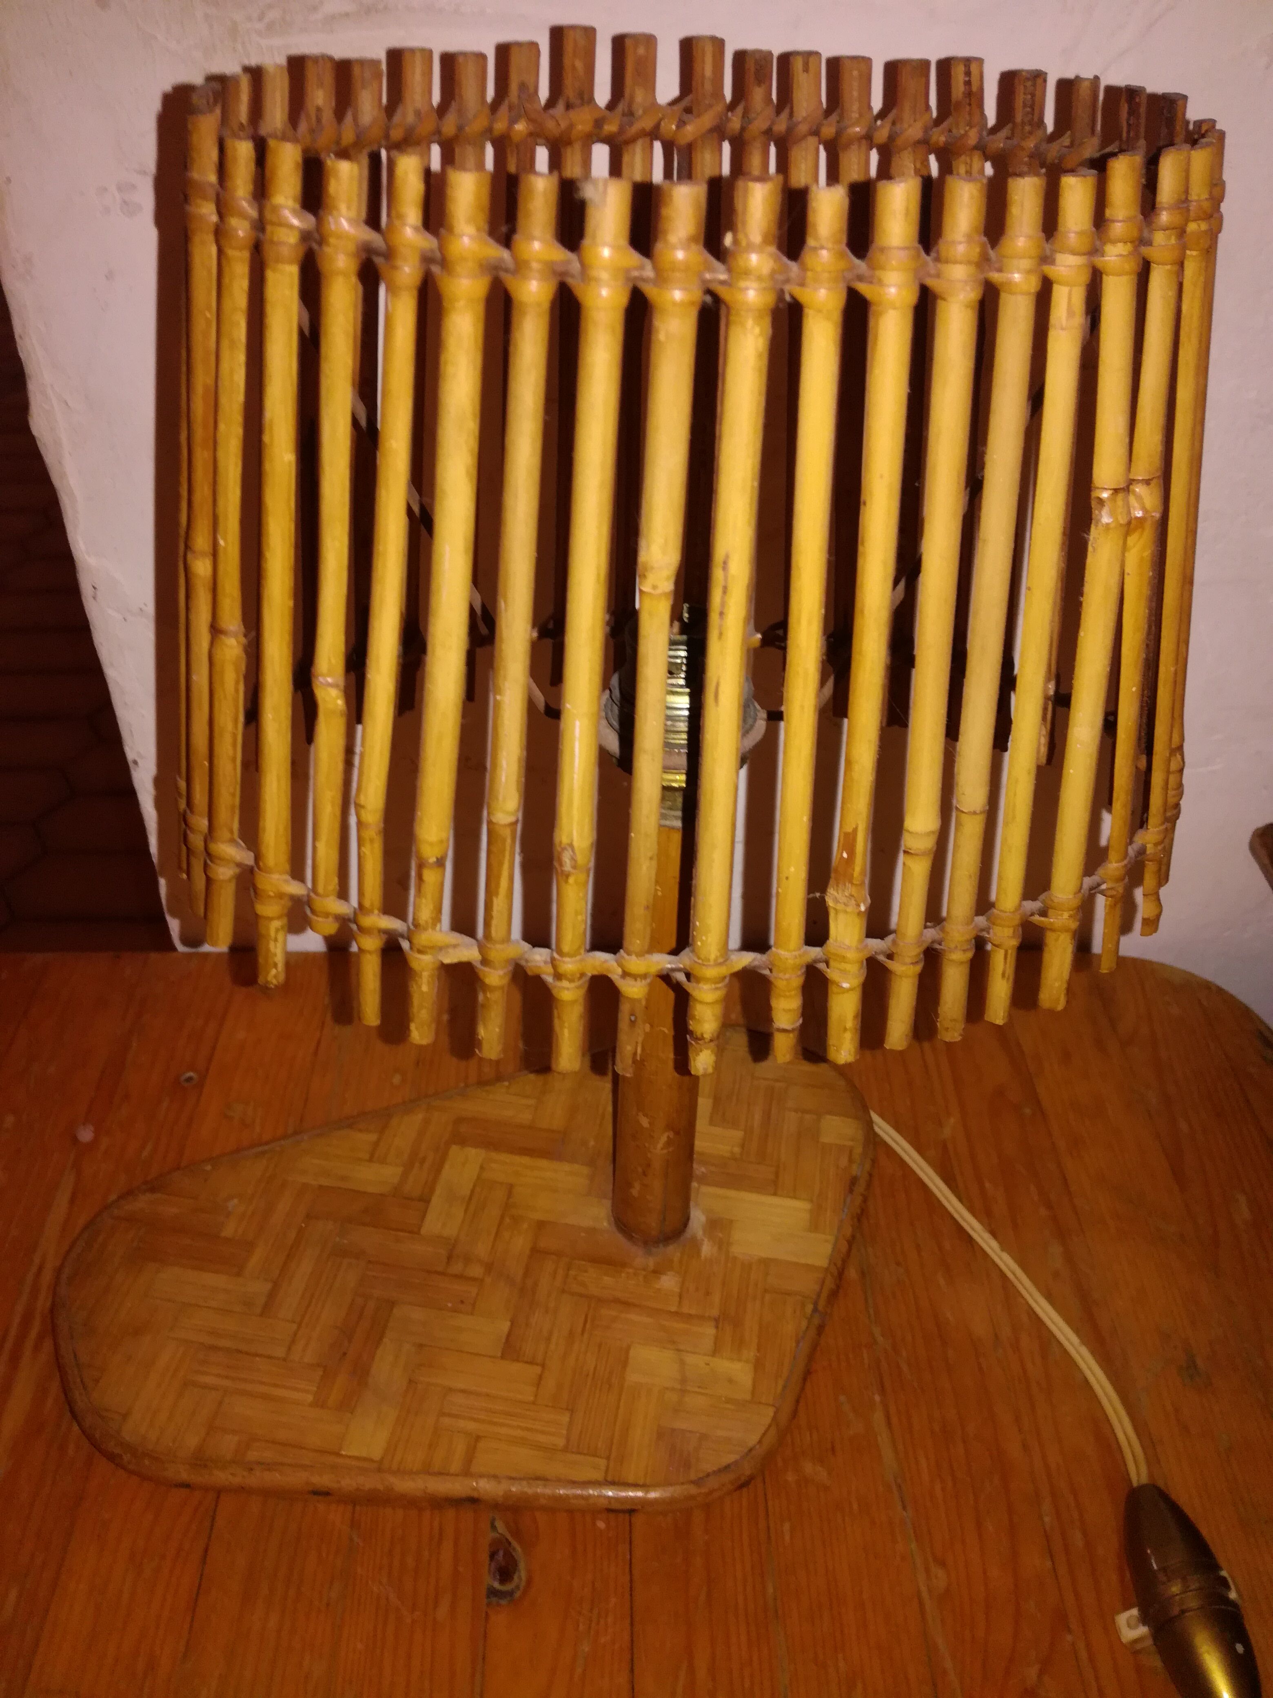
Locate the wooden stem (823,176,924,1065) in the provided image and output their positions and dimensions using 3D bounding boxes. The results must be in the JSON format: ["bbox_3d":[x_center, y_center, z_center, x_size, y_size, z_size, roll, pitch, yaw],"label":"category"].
[{"bbox_3d":[0.051,-0.032,0.293,0.008,0.210,0.008,-8,35,-7],"label":"wooden stem"}]

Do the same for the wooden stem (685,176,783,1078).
[{"bbox_3d":[0.019,-0.030,0.290,0.008,0.211,0.008,-1,35,-3],"label":"wooden stem"}]

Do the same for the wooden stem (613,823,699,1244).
[{"bbox_3d":[0.009,0.066,0.468,0.031,0.230,0.031,-1,44,-2],"label":"wooden stem"}]

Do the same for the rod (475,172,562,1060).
[{"bbox_3d":[-0.028,-0.033,0.292,0.008,0.211,0.008,9,35,2],"label":"rod"}]

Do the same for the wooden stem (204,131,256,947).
[{"bbox_3d":[-0.096,-0.054,0.310,0.007,0.209,0.007,35,42,22],"label":"wooden stem"}]

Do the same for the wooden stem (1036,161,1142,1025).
[{"bbox_3d":[0.103,-0.043,0.307,0.008,0.214,0.008,-23,39,-18],"label":"wooden stem"}]

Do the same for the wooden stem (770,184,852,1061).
[{"bbox_3d":[0.037,-0.032,0.291,0.007,0.207,0.007,-5,35,-4],"label":"wooden stem"}]

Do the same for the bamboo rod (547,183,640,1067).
[{"bbox_3d":[-0.011,-0.031,0.291,0.008,0.211,0.008,5,35,1],"label":"bamboo rod"}]

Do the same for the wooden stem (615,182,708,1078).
[{"bbox_3d":[0.003,-0.030,0.290,0.008,0.210,0.008,2,35,-2],"label":"wooden stem"}]

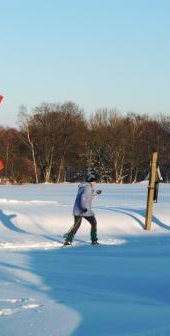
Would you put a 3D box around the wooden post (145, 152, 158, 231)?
[{"bbox_3d":[1.627,0.573,24.000,0.140,1.920,0.140,6,0,14],"label":"wooden post"}]

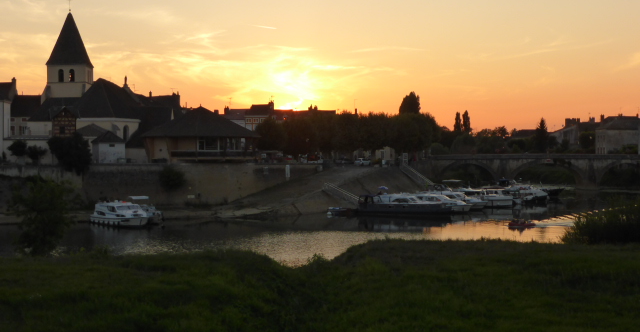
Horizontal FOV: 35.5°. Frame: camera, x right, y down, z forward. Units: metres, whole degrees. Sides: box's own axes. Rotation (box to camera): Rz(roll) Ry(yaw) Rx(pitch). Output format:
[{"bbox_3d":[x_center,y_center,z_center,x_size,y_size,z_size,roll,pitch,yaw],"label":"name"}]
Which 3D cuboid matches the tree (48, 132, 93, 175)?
[{"bbox_3d":[-33.872,-1.650,135.000,5.900,5.700,5.400,0,1,-14],"label":"tree"}]

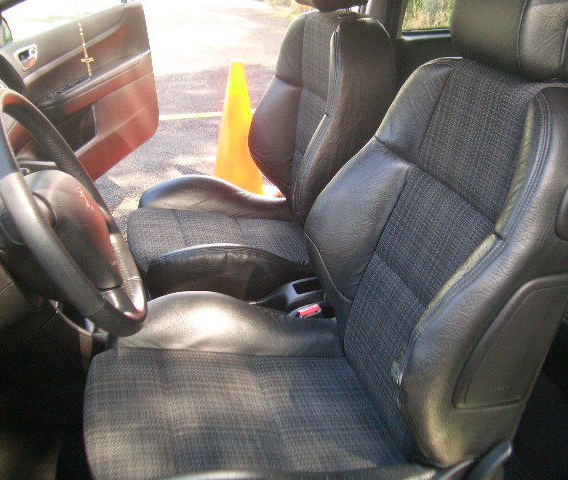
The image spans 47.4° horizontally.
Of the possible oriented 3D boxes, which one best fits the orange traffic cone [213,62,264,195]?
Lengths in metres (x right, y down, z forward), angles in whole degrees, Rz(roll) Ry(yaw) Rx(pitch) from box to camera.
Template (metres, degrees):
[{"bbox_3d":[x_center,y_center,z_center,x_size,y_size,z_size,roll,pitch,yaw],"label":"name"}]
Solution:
[{"bbox_3d":[-0.238,-0.550,3.373,0.375,0.715,0.375,9,24,17],"label":"orange traffic cone"}]

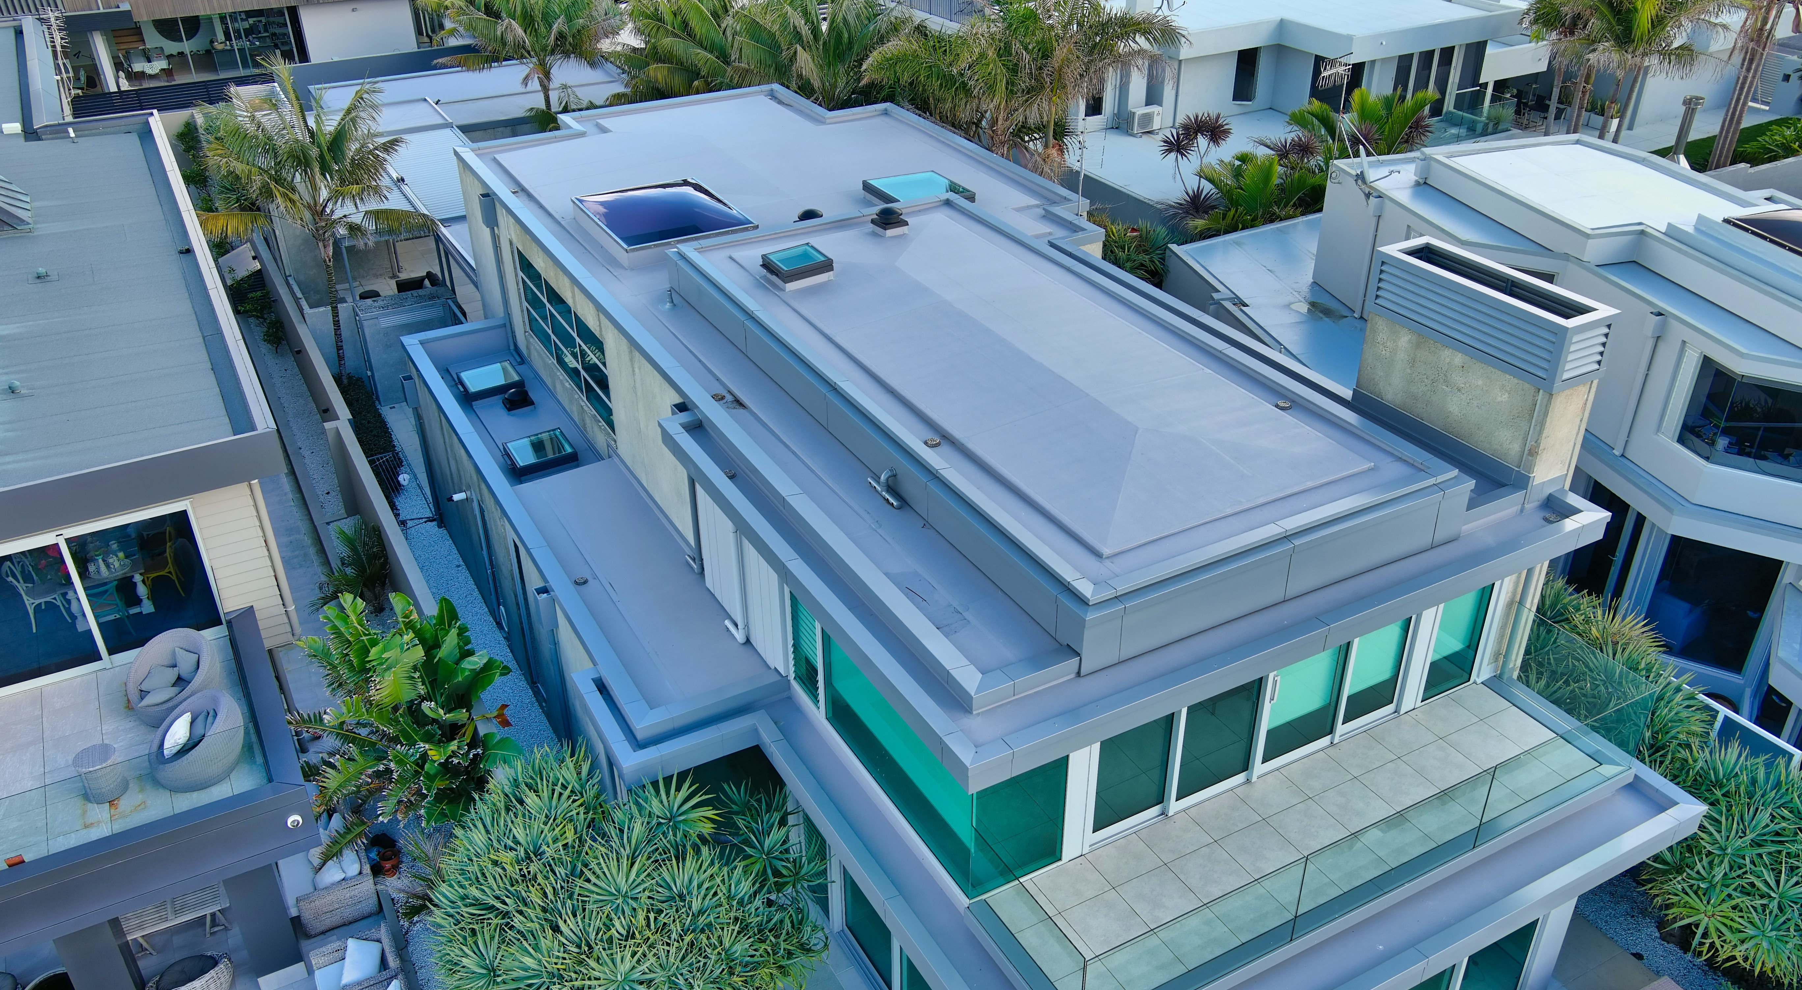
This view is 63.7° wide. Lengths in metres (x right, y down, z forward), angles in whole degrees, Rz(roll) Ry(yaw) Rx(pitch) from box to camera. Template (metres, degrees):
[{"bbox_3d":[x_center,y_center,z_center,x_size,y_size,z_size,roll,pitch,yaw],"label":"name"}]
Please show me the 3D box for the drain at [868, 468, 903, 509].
[{"bbox_3d":[-0.143,-0.128,14.785,0.180,0.290,0.660,-16,34,-25],"label":"drain"}]

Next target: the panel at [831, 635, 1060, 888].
[{"bbox_3d":[0.331,2.071,13.875,0.960,1.900,2.950,-16,34,-25],"label":"panel"}]

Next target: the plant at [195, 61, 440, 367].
[{"bbox_3d":[-11.064,-5.069,28.006,4.300,6.150,4.300,-1,31,0],"label":"plant"}]

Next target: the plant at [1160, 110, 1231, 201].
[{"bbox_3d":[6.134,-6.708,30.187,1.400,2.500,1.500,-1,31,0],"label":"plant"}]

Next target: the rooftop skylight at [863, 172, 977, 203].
[{"bbox_3d":[0.303,-4.536,22.111,1.220,0.310,1.280,-16,34,-25],"label":"rooftop skylight"}]

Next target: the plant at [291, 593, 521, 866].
[{"bbox_3d":[-6.384,2.814,18.697,2.750,3.100,3.100,-16,35,-24],"label":"plant"}]

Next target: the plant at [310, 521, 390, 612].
[{"bbox_3d":[-8.668,1.238,22.875,1.250,1.500,1.300,-16,35,-24],"label":"plant"}]

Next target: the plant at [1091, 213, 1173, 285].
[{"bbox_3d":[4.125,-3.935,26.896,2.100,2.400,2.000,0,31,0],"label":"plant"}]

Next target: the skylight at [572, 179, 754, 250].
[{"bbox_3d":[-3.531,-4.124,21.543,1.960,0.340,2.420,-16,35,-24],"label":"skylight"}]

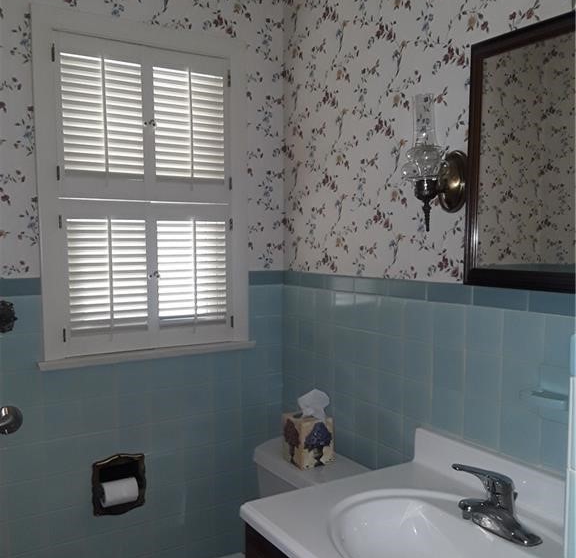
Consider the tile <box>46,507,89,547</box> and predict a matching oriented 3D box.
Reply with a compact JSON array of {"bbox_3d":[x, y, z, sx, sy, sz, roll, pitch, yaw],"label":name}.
[{"bbox_3d":[-0.681,0.747,1.881,0.107,0.107,0.010,-2,4,-32],"label":"tile"}]

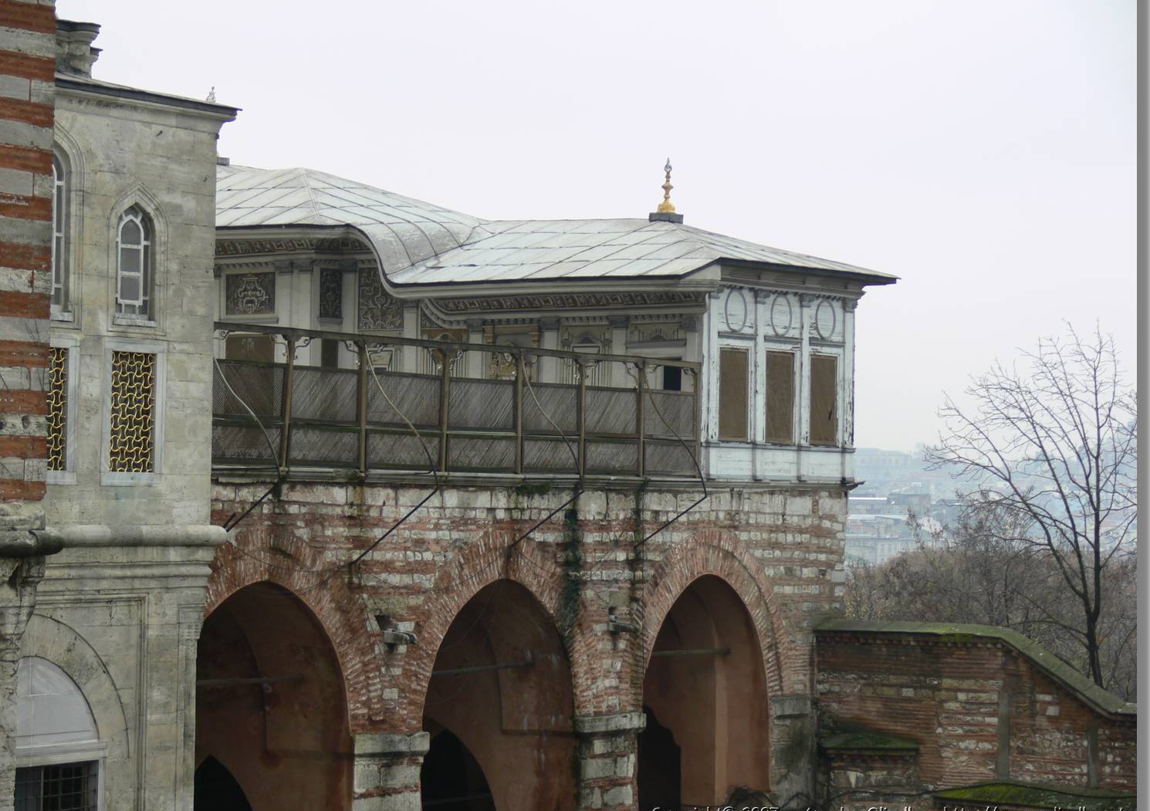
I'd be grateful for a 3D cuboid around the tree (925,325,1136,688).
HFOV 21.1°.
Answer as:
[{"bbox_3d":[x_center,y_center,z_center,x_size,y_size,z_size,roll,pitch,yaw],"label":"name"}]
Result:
[{"bbox_3d":[11.597,2.989,73.858,6.706,9.842,6.489,1,-2,0],"label":"tree"}]

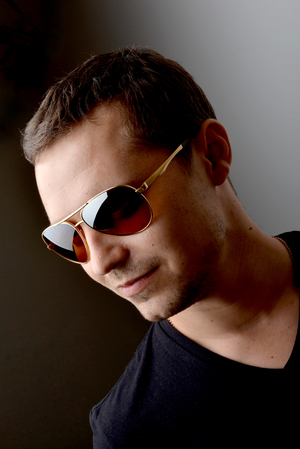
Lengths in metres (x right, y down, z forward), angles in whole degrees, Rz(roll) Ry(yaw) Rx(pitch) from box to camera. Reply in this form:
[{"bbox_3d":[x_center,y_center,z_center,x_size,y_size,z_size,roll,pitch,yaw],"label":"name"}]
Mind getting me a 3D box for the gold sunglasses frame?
[{"bbox_3d":[-0.023,-0.025,0.683,0.140,0.050,0.135,-27,14,42],"label":"gold sunglasses frame"}]

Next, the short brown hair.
[{"bbox_3d":[-0.034,-0.086,0.714,0.166,0.155,0.200,-23,17,38],"label":"short brown hair"}]

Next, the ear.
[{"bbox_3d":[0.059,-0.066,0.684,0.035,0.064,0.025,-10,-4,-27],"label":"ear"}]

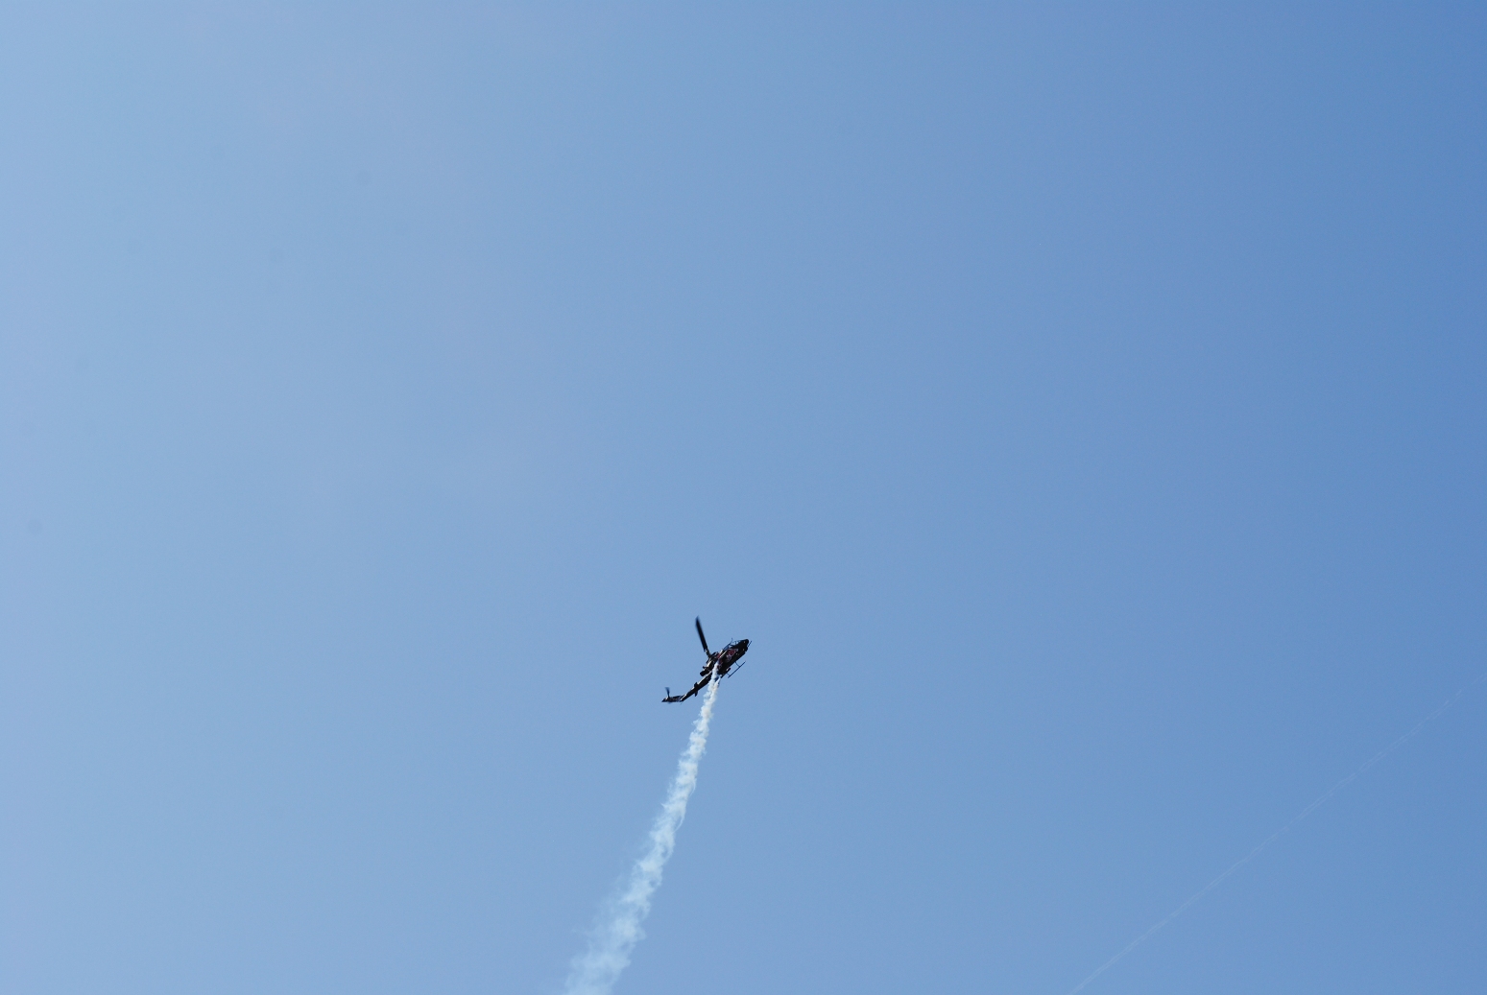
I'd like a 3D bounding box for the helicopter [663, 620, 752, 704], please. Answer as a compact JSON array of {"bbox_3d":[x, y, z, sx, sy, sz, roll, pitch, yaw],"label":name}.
[{"bbox_3d":[-4.120,21.680,418.740,4.150,13.700,13.300,27,-33,40],"label":"helicopter"}]

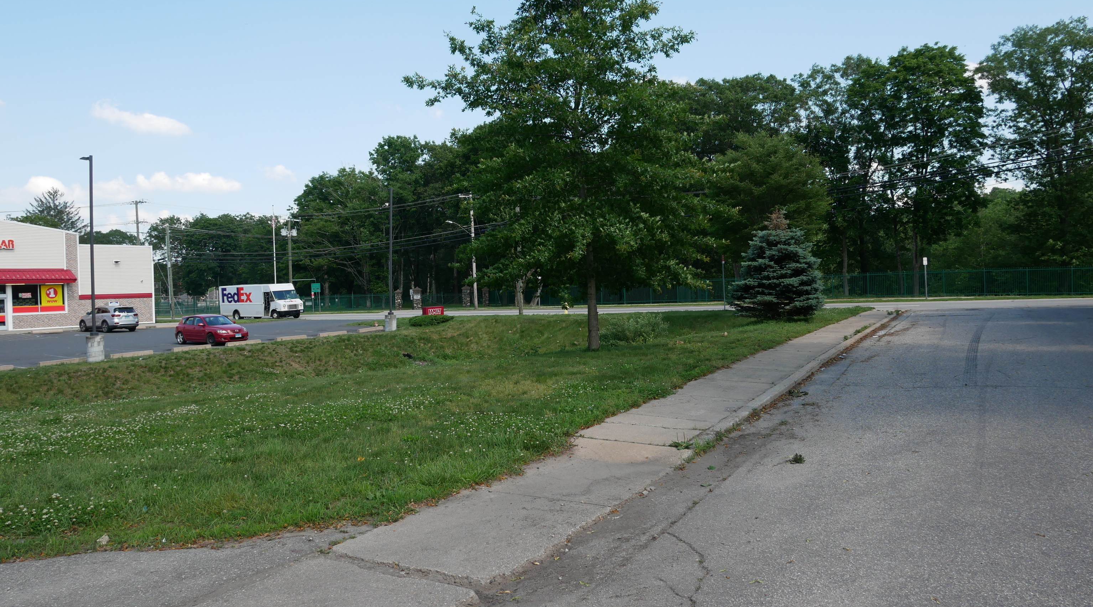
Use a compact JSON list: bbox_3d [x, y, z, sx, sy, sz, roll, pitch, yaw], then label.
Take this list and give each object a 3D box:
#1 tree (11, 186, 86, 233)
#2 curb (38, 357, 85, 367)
[{"bbox_3d":[-60.142,-6.324,92.000,8.600,15.600,8.600,-2,1,0],"label":"tree"},{"bbox_3d":[-19.925,2.405,31.304,0.170,0.150,1.830,0,2,36],"label":"curb"}]

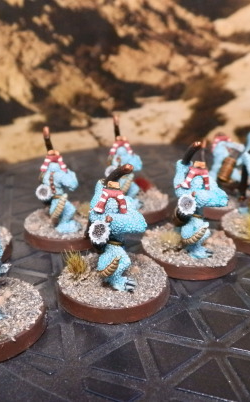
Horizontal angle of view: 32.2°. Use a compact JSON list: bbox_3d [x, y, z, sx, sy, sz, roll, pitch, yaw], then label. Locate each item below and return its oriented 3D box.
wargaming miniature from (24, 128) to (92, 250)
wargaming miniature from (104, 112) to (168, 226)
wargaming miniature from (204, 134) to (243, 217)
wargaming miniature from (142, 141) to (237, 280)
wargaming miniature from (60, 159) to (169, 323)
[{"bbox_3d":[-0.016,-0.005,0.121,0.025,0.030,0.027,2,22,3],"label":"wargaming miniature"},{"bbox_3d":[0.002,-0.012,0.139,0.025,0.029,0.027,4,22,7],"label":"wargaming miniature"},{"bbox_3d":[0.032,-0.010,0.144,0.025,0.024,0.027,-3,22,-11],"label":"wargaming miniature"},{"bbox_3d":[0.017,0.001,0.109,0.025,0.029,0.027,3,22,4],"label":"wargaming miniature"},{"bbox_3d":[-0.002,0.007,0.094,0.025,0.028,0.027,3,22,5],"label":"wargaming miniature"}]

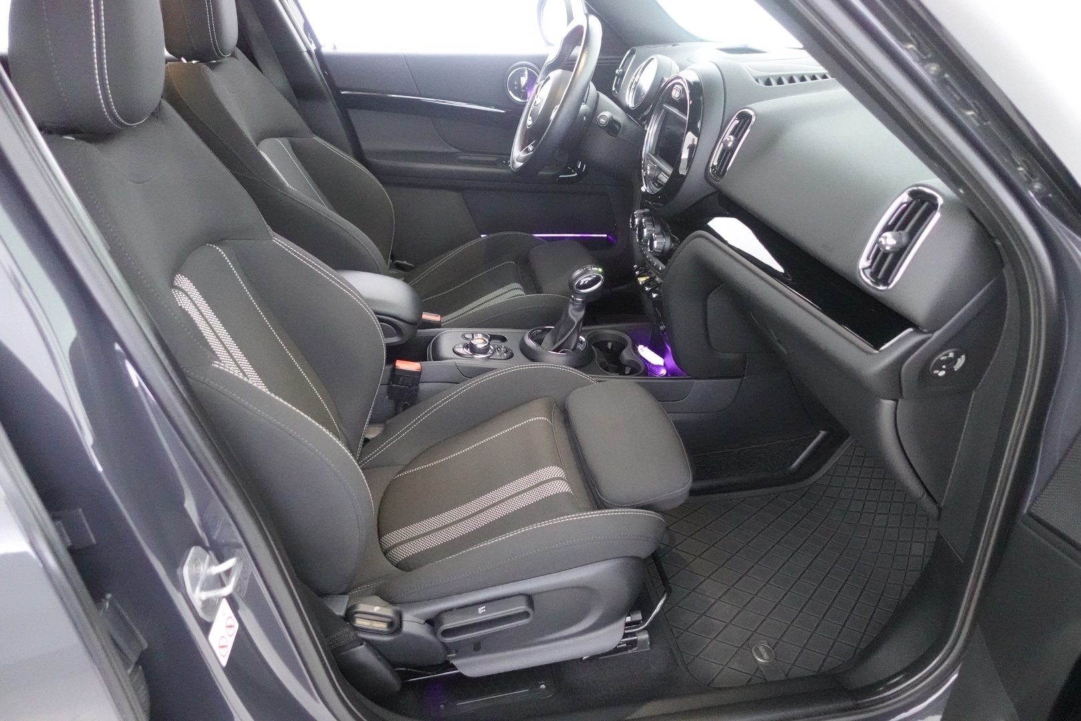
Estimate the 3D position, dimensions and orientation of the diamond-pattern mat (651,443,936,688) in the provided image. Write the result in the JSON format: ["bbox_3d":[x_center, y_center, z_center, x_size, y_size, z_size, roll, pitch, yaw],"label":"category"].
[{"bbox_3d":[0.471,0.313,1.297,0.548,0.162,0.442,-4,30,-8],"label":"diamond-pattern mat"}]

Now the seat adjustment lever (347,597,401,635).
[{"bbox_3d":[-0.239,0.369,1.038,0.079,0.043,0.046,5,28,-13],"label":"seat adjustment lever"}]

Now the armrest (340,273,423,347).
[{"bbox_3d":[-0.370,-0.108,1.441,0.274,0.124,0.127,-4,30,-8],"label":"armrest"}]

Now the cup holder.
[{"bbox_3d":[0.166,0.008,1.562,0.112,0.071,0.178,-4,30,-8],"label":"cup holder"}]

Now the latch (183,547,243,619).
[{"bbox_3d":[-0.304,0.207,0.669,0.043,0.081,0.051,-4,30,-8],"label":"latch"}]

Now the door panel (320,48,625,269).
[{"bbox_3d":[-0.145,-0.526,2.052,0.883,0.660,0.122,-4,30,-8],"label":"door panel"}]

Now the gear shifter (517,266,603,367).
[{"bbox_3d":[0.046,-0.101,1.516,0.173,0.188,0.132,-4,30,-8],"label":"gear shifter"}]

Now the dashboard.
[{"bbox_3d":[0.437,-0.319,1.464,0.487,0.568,1.401,-4,30,-8],"label":"dashboard"}]

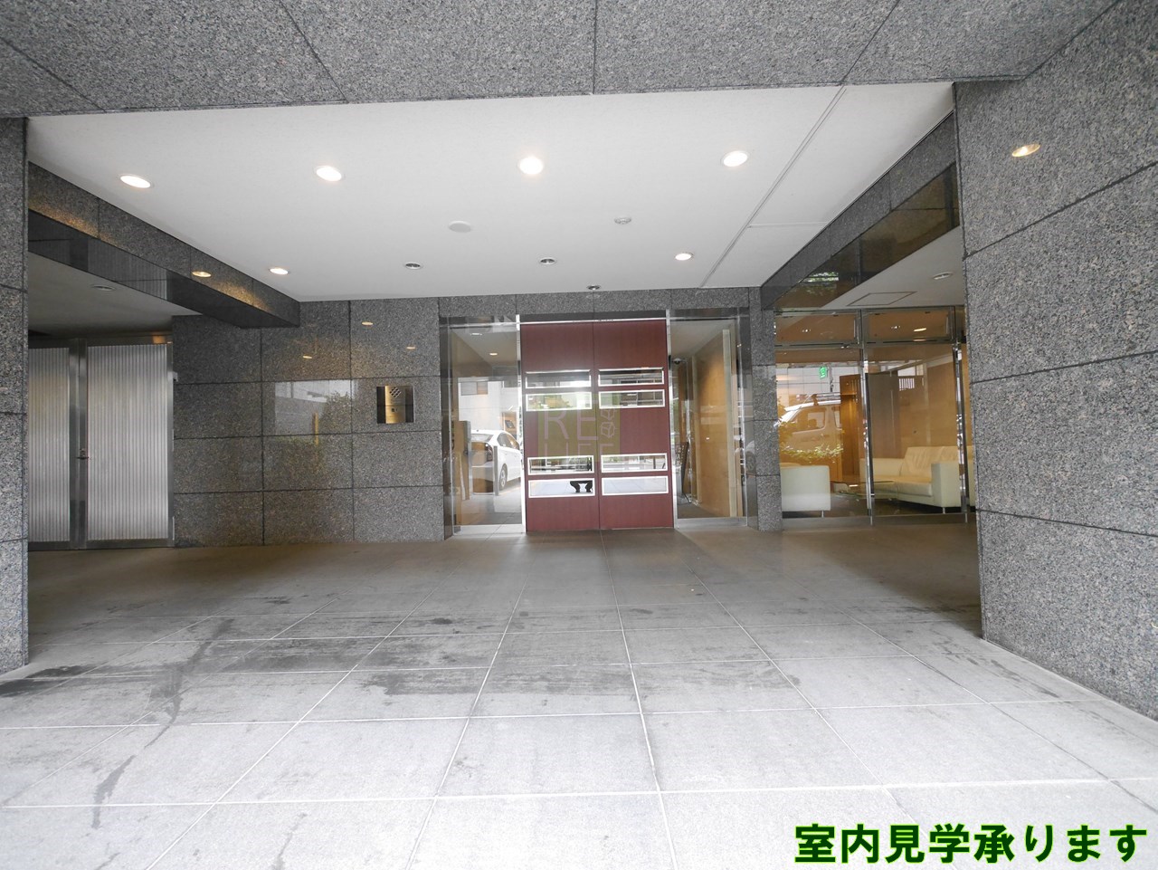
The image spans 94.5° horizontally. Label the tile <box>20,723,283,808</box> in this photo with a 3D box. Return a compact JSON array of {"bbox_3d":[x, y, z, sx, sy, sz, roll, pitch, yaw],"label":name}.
[{"bbox_3d":[-1.292,1.024,1.673,0.604,0.020,0.431,-2,-1,0],"label":"tile"}]

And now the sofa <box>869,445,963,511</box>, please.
[{"bbox_3d":[4.679,0.577,7.169,0.850,0.806,1.832,-2,-1,0],"label":"sofa"}]

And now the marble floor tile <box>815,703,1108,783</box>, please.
[{"bbox_3d":[1.124,0.955,1.660,0.604,0.020,0.431,-2,-1,0],"label":"marble floor tile"}]

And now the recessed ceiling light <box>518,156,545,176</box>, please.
[{"bbox_3d":[-0.280,-1.589,3.148,0.150,0.040,0.150,-2,-1,0],"label":"recessed ceiling light"}]

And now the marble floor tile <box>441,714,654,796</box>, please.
[{"bbox_3d":[-0.084,0.989,1.667,0.604,0.020,0.431,-2,-1,0],"label":"marble floor tile"}]

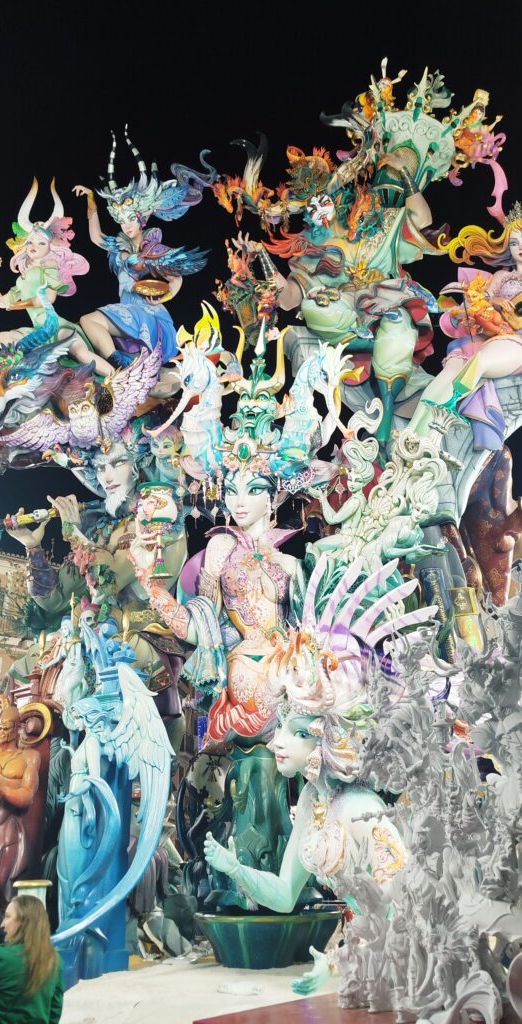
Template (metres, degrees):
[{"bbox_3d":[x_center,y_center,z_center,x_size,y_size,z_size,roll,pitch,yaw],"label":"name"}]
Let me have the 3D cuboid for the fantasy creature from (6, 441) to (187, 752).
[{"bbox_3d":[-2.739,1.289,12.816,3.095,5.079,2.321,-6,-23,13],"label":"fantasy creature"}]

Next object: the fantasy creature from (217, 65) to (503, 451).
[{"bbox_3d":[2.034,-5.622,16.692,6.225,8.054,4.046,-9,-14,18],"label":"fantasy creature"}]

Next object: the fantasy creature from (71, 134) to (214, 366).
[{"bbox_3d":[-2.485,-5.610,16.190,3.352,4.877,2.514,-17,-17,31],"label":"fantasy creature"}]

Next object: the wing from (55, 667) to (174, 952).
[{"bbox_3d":[-1.924,3.702,10.046,1.433,3.358,1.791,22,-34,-35],"label":"wing"}]

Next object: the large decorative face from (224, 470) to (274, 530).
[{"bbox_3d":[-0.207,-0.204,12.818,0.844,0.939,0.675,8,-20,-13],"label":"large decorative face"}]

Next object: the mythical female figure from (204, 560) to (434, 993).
[{"bbox_3d":[0.765,3.149,9.935,3.087,5.068,2.685,16,-31,-26],"label":"mythical female figure"}]

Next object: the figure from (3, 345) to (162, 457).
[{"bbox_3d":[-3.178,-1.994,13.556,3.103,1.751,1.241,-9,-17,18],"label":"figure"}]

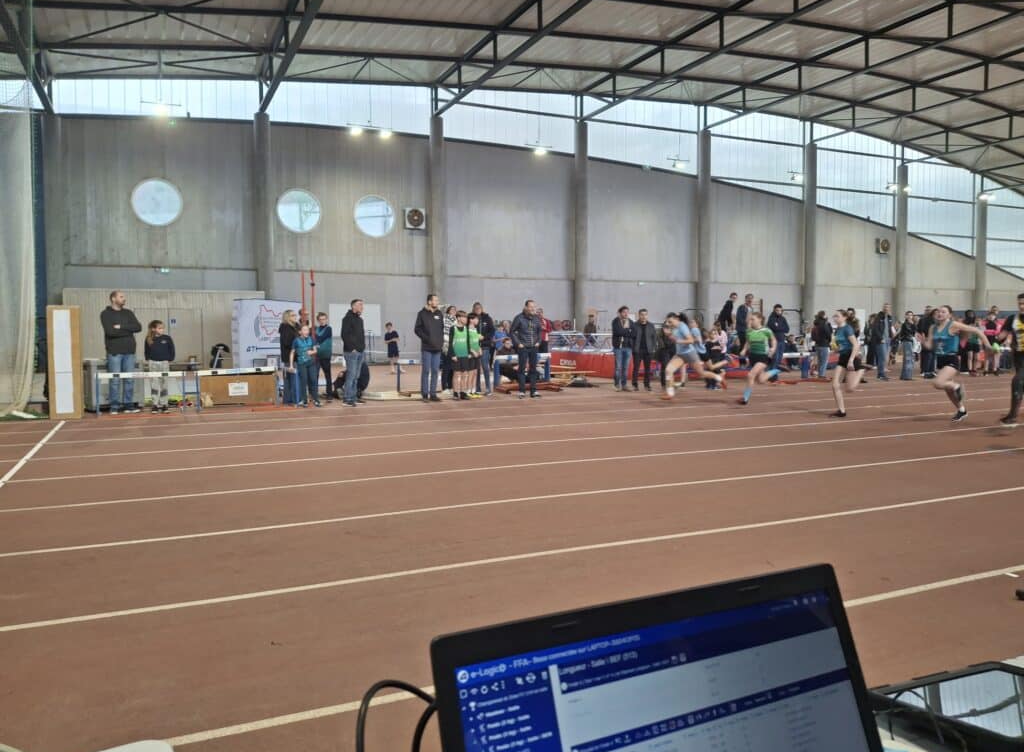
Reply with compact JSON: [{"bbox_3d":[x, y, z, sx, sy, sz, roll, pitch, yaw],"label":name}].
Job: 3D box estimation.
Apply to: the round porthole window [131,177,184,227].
[{"bbox_3d":[-11.982,-5.848,24.926,1.600,1.600,0.150,-2,4,-24],"label":"round porthole window"}]

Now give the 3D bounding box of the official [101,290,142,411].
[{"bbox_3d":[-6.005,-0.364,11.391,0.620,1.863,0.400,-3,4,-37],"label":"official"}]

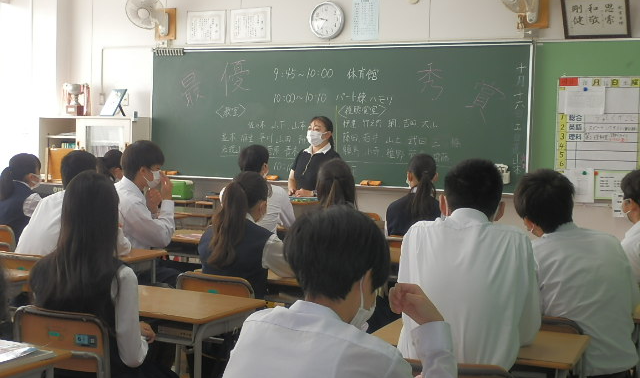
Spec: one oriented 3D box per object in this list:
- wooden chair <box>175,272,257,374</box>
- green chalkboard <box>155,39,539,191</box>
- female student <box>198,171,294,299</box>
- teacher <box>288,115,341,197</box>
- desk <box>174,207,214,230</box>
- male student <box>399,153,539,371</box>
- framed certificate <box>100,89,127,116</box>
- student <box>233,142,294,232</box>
[{"bbox_3d":[-0.314,0.721,3.964,0.380,0.760,0.460,3,5,25],"label":"wooden chair"},{"bbox_3d":[0.021,-0.640,8.174,3.600,1.200,0.070,3,5,25],"label":"green chalkboard"},{"bbox_3d":[-0.264,0.501,4.115,0.460,1.180,0.680,3,5,25],"label":"female student"},{"bbox_3d":[-0.026,0.155,7.134,0.450,1.430,0.360,3,5,25],"label":"teacher"},{"bbox_3d":[-0.981,0.515,6.893,0.650,0.710,0.430,3,5,25],"label":"desk"},{"bbox_3d":[0.466,0.559,2.790,0.460,1.290,0.680,3,5,19],"label":"male student"},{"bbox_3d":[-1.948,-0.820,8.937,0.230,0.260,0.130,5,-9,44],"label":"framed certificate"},{"bbox_3d":[-0.383,0.329,5.916,0.470,1.250,0.680,3,5,25],"label":"student"}]

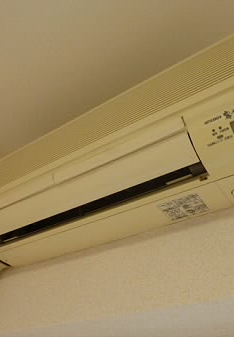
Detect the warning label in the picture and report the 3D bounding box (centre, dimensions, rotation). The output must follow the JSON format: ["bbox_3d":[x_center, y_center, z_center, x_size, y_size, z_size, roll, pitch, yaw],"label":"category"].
[{"bbox_3d":[0.137,0.081,0.668,0.086,0.002,0.058,-22,-54,29],"label":"warning label"}]

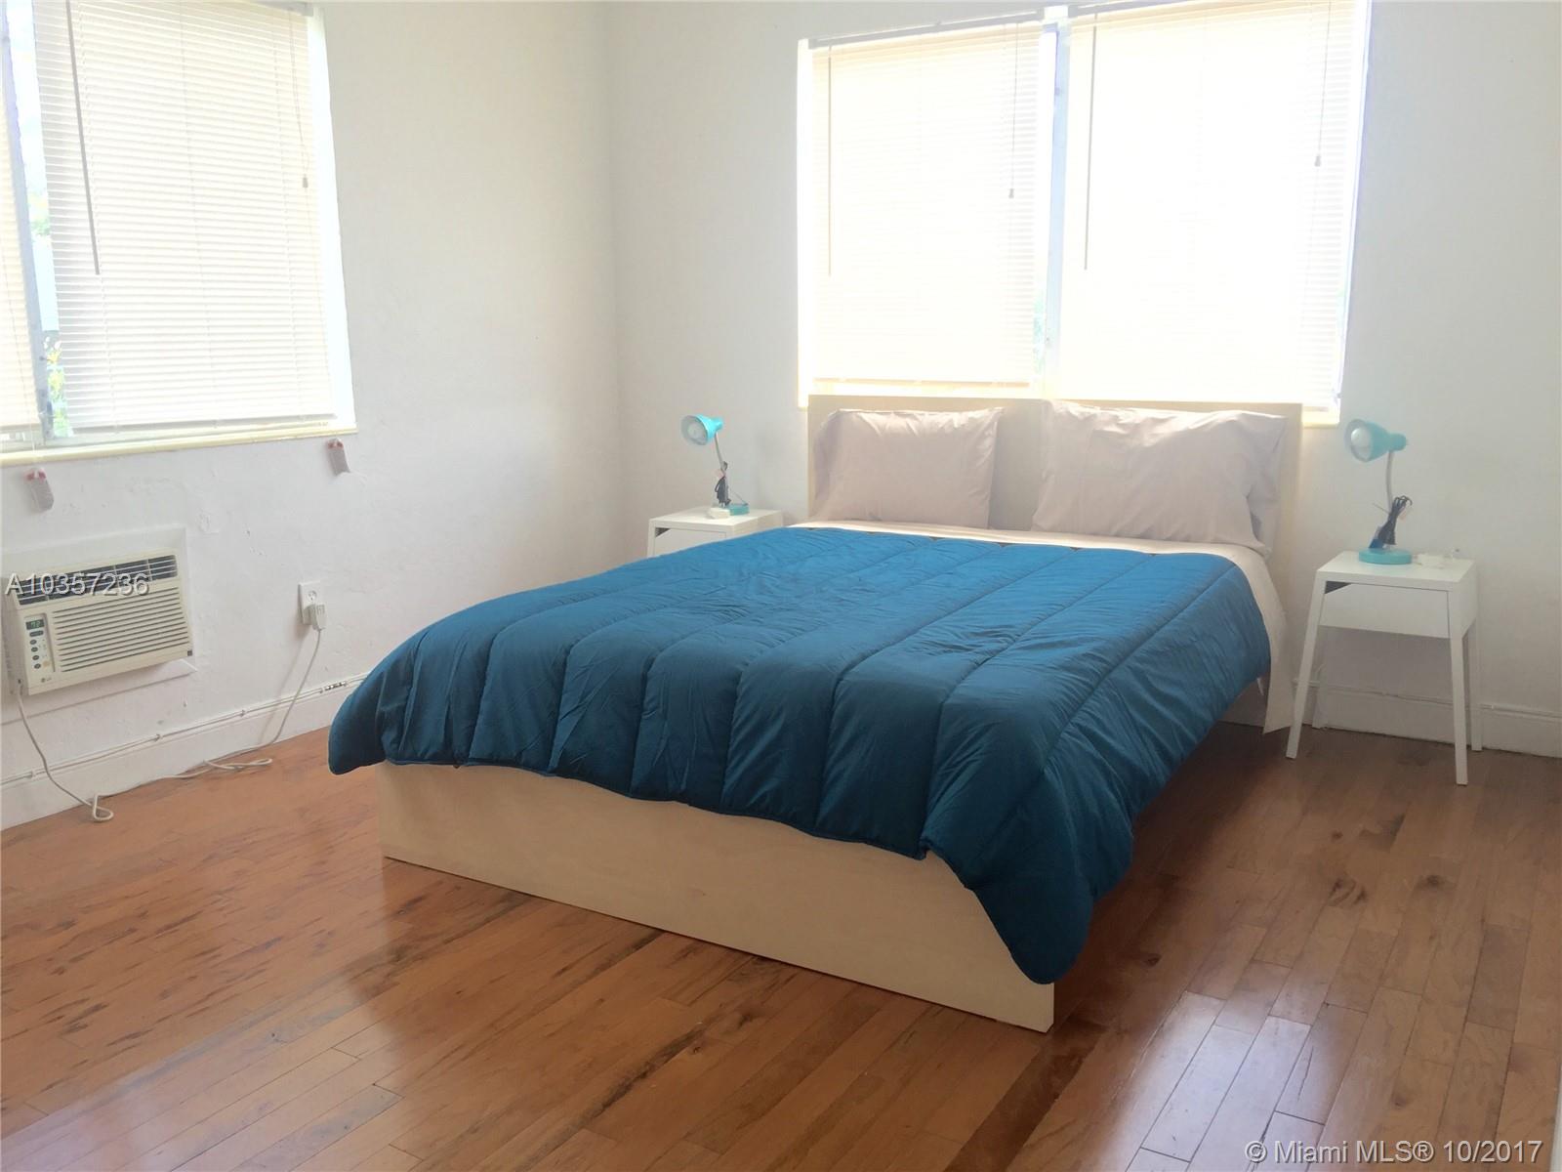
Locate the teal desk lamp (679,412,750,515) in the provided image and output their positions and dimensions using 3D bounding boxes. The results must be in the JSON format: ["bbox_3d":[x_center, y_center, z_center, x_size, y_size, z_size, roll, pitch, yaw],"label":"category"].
[{"bbox_3d":[-0.234,-0.464,4.957,0.150,0.385,0.240,9,14,40],"label":"teal desk lamp"}]

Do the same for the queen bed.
[{"bbox_3d":[0.298,0.052,3.541,1.673,0.999,2.119,6,13,31],"label":"queen bed"}]

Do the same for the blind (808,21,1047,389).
[{"bbox_3d":[0.477,-1.302,4.541,0.875,1.220,0.040,6,13,31],"label":"blind"}]

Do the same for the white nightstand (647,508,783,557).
[{"bbox_3d":[-0.234,0.008,4.993,0.460,0.550,0.375,5,12,28],"label":"white nightstand"}]

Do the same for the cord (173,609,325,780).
[{"bbox_3d":[-1.546,0.316,3.933,0.160,0.380,0.610,6,13,31],"label":"cord"}]

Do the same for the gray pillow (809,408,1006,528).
[{"bbox_3d":[0.413,-0.397,4.422,0.670,0.405,0.160,6,-2,31],"label":"gray pillow"}]

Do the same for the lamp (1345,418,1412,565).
[{"bbox_3d":[1.730,-0.275,3.768,0.210,0.410,0.150,-3,11,-11],"label":"lamp"}]

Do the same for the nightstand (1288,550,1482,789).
[{"bbox_3d":[1.755,0.218,3.765,0.465,0.550,0.375,6,13,32],"label":"nightstand"}]

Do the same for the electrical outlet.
[{"bbox_3d":[-1.483,0.056,4.127,0.020,0.120,0.076,6,13,31],"label":"electrical outlet"}]

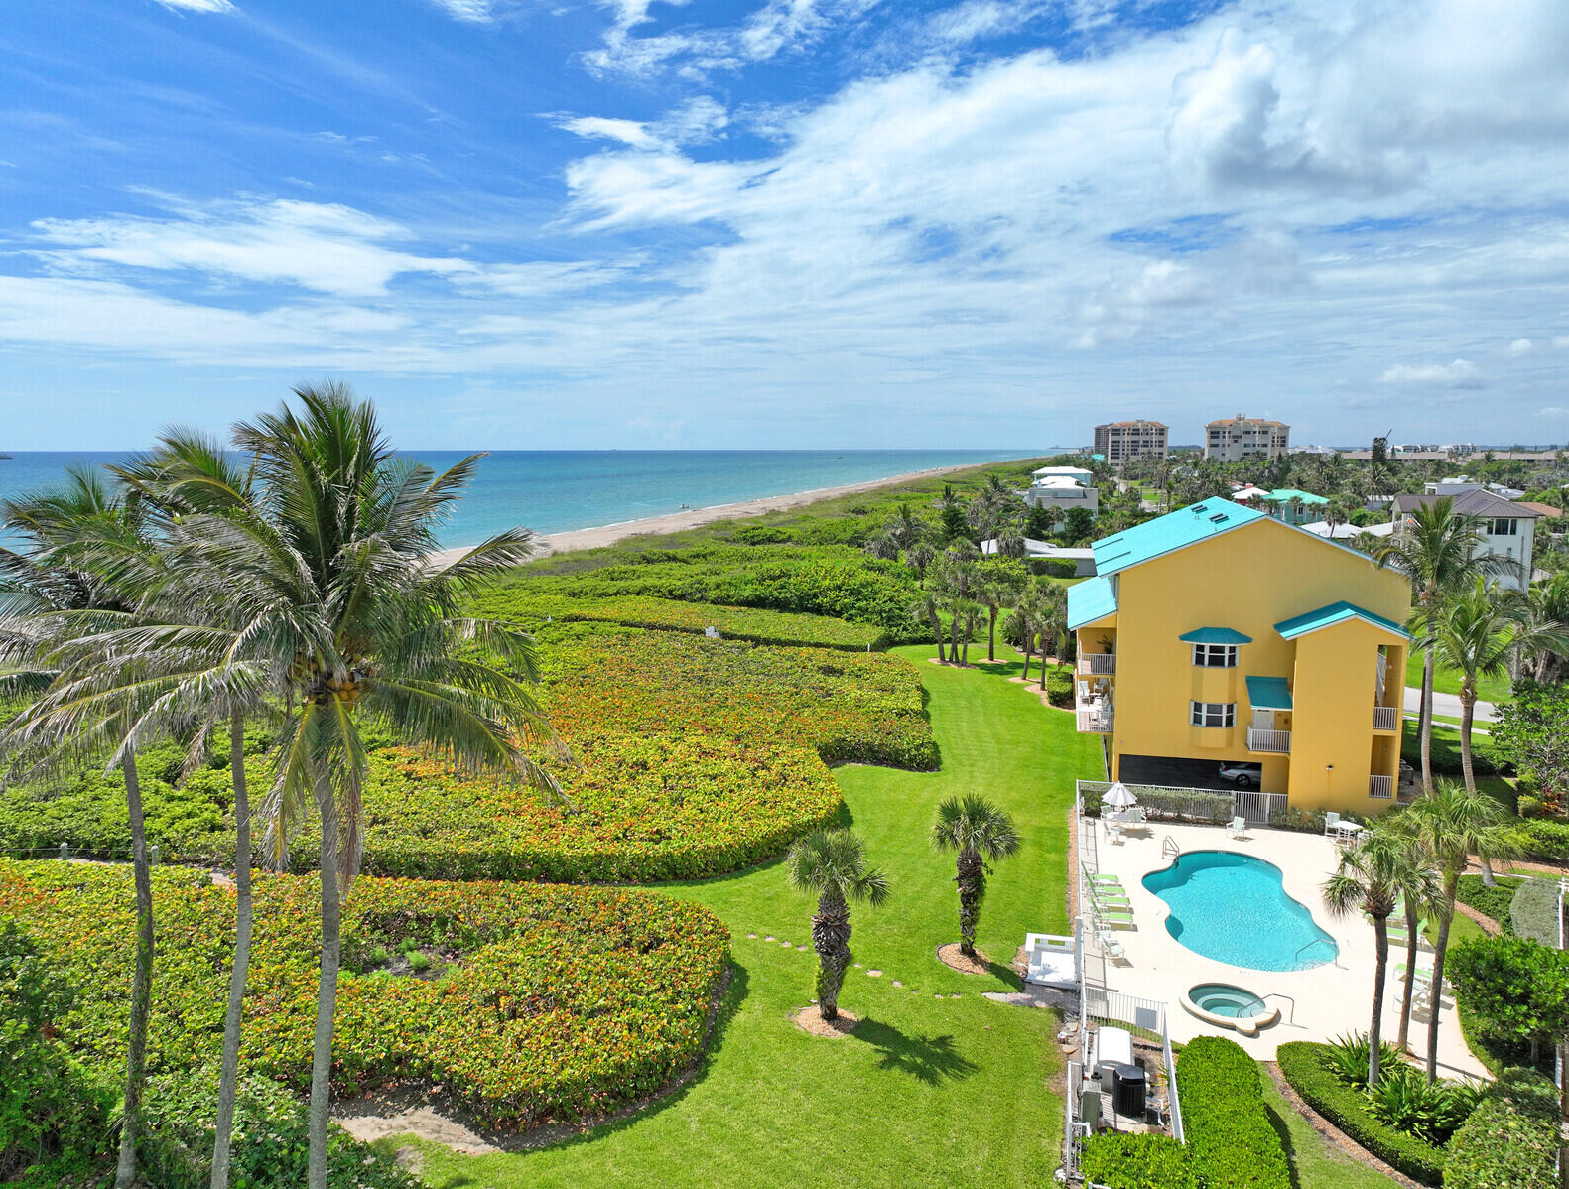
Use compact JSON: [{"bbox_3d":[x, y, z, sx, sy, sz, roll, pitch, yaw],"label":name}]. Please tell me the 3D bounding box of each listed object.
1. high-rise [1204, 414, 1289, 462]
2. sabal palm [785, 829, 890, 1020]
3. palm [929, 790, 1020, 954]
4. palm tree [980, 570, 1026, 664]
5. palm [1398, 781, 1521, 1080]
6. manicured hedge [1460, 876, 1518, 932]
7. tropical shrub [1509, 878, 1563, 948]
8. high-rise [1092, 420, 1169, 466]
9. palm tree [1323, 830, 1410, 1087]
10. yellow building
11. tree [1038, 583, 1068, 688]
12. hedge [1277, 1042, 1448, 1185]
[{"bbox_3d":[313.391,-101.529,749.801,55.422,38.931,24.000,2,8,14],"label":"high-rise"},{"bbox_3d":[1.520,9.932,32.645,2.950,5.700,2.950,0,8,0],"label":"sabal palm"},{"bbox_3d":[6.670,9.799,38.434,3.109,5.836,2.954,1,8,10],"label":"palm"},{"bbox_3d":[17.977,1.631,92.102,3.834,7.875,3.642,1,8,11],"label":"palm tree"},{"bbox_3d":[17.650,9.134,29.159,3.100,8.200,3.100,0,8,0],"label":"palm"},{"bbox_3d":[26.300,11.340,40.449,1.500,0.850,3.500,-1,8,-5],"label":"manicured hedge"},{"bbox_3d":[25.800,10.989,37.779,1.800,2.250,1.800,2,8,12],"label":"tropical shrub"},{"bbox_3d":[252.000,-108.798,802.662,47.000,38.000,23.000,-1,8,-8],"label":"high-rise"},{"bbox_3d":[15.860,10.043,30.017,2.457,7.573,2.334,4,9,29],"label":"palm tree"},{"bbox_3d":[24.199,2.245,62.354,15.684,14.504,21.732,2,8,14],"label":"yellow building"},{"bbox_3d":[19.649,3.119,80.699,2.723,7.934,2.587,2,8,14],"label":"tree"},{"bbox_3d":[14.450,13.114,27.873,1.600,0.650,5.400,-1,8,-5],"label":"hedge"}]

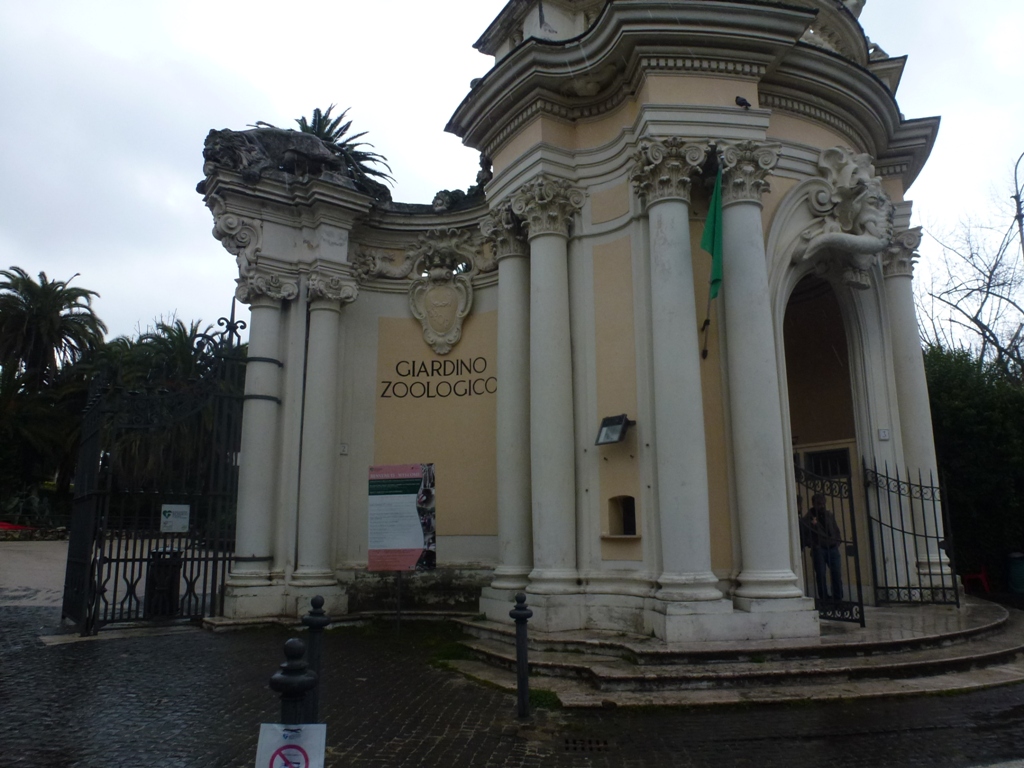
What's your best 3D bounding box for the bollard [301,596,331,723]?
[{"bbox_3d":[-1.410,2.029,5.059,0.200,1.000,0.200,0,-10,0],"label":"bollard"}]

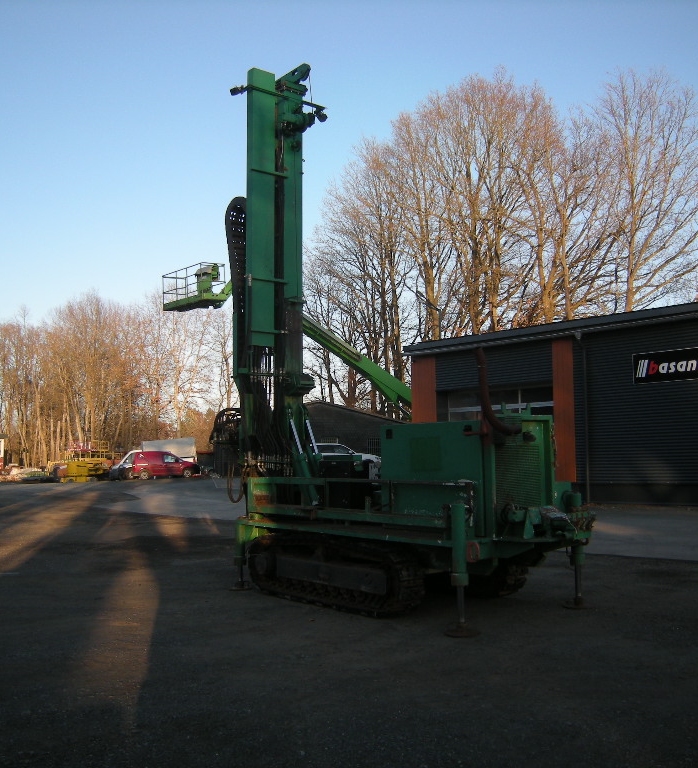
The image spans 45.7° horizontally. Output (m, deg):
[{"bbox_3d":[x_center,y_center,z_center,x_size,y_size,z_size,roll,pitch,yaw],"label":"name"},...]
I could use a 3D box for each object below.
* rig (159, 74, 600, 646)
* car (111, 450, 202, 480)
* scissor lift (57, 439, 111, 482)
[{"bbox_3d":[0.224,-1.039,10.345,2.280,7.150,5.150,5,-7,-41],"label":"rig"},{"bbox_3d":[-11.600,5.220,52.500,4.350,1.840,1.820,2,-6,-17],"label":"car"},{"bbox_3d":[-15.450,4.500,48.300,3.000,2.500,1.700,2,-6,-18],"label":"scissor lift"}]

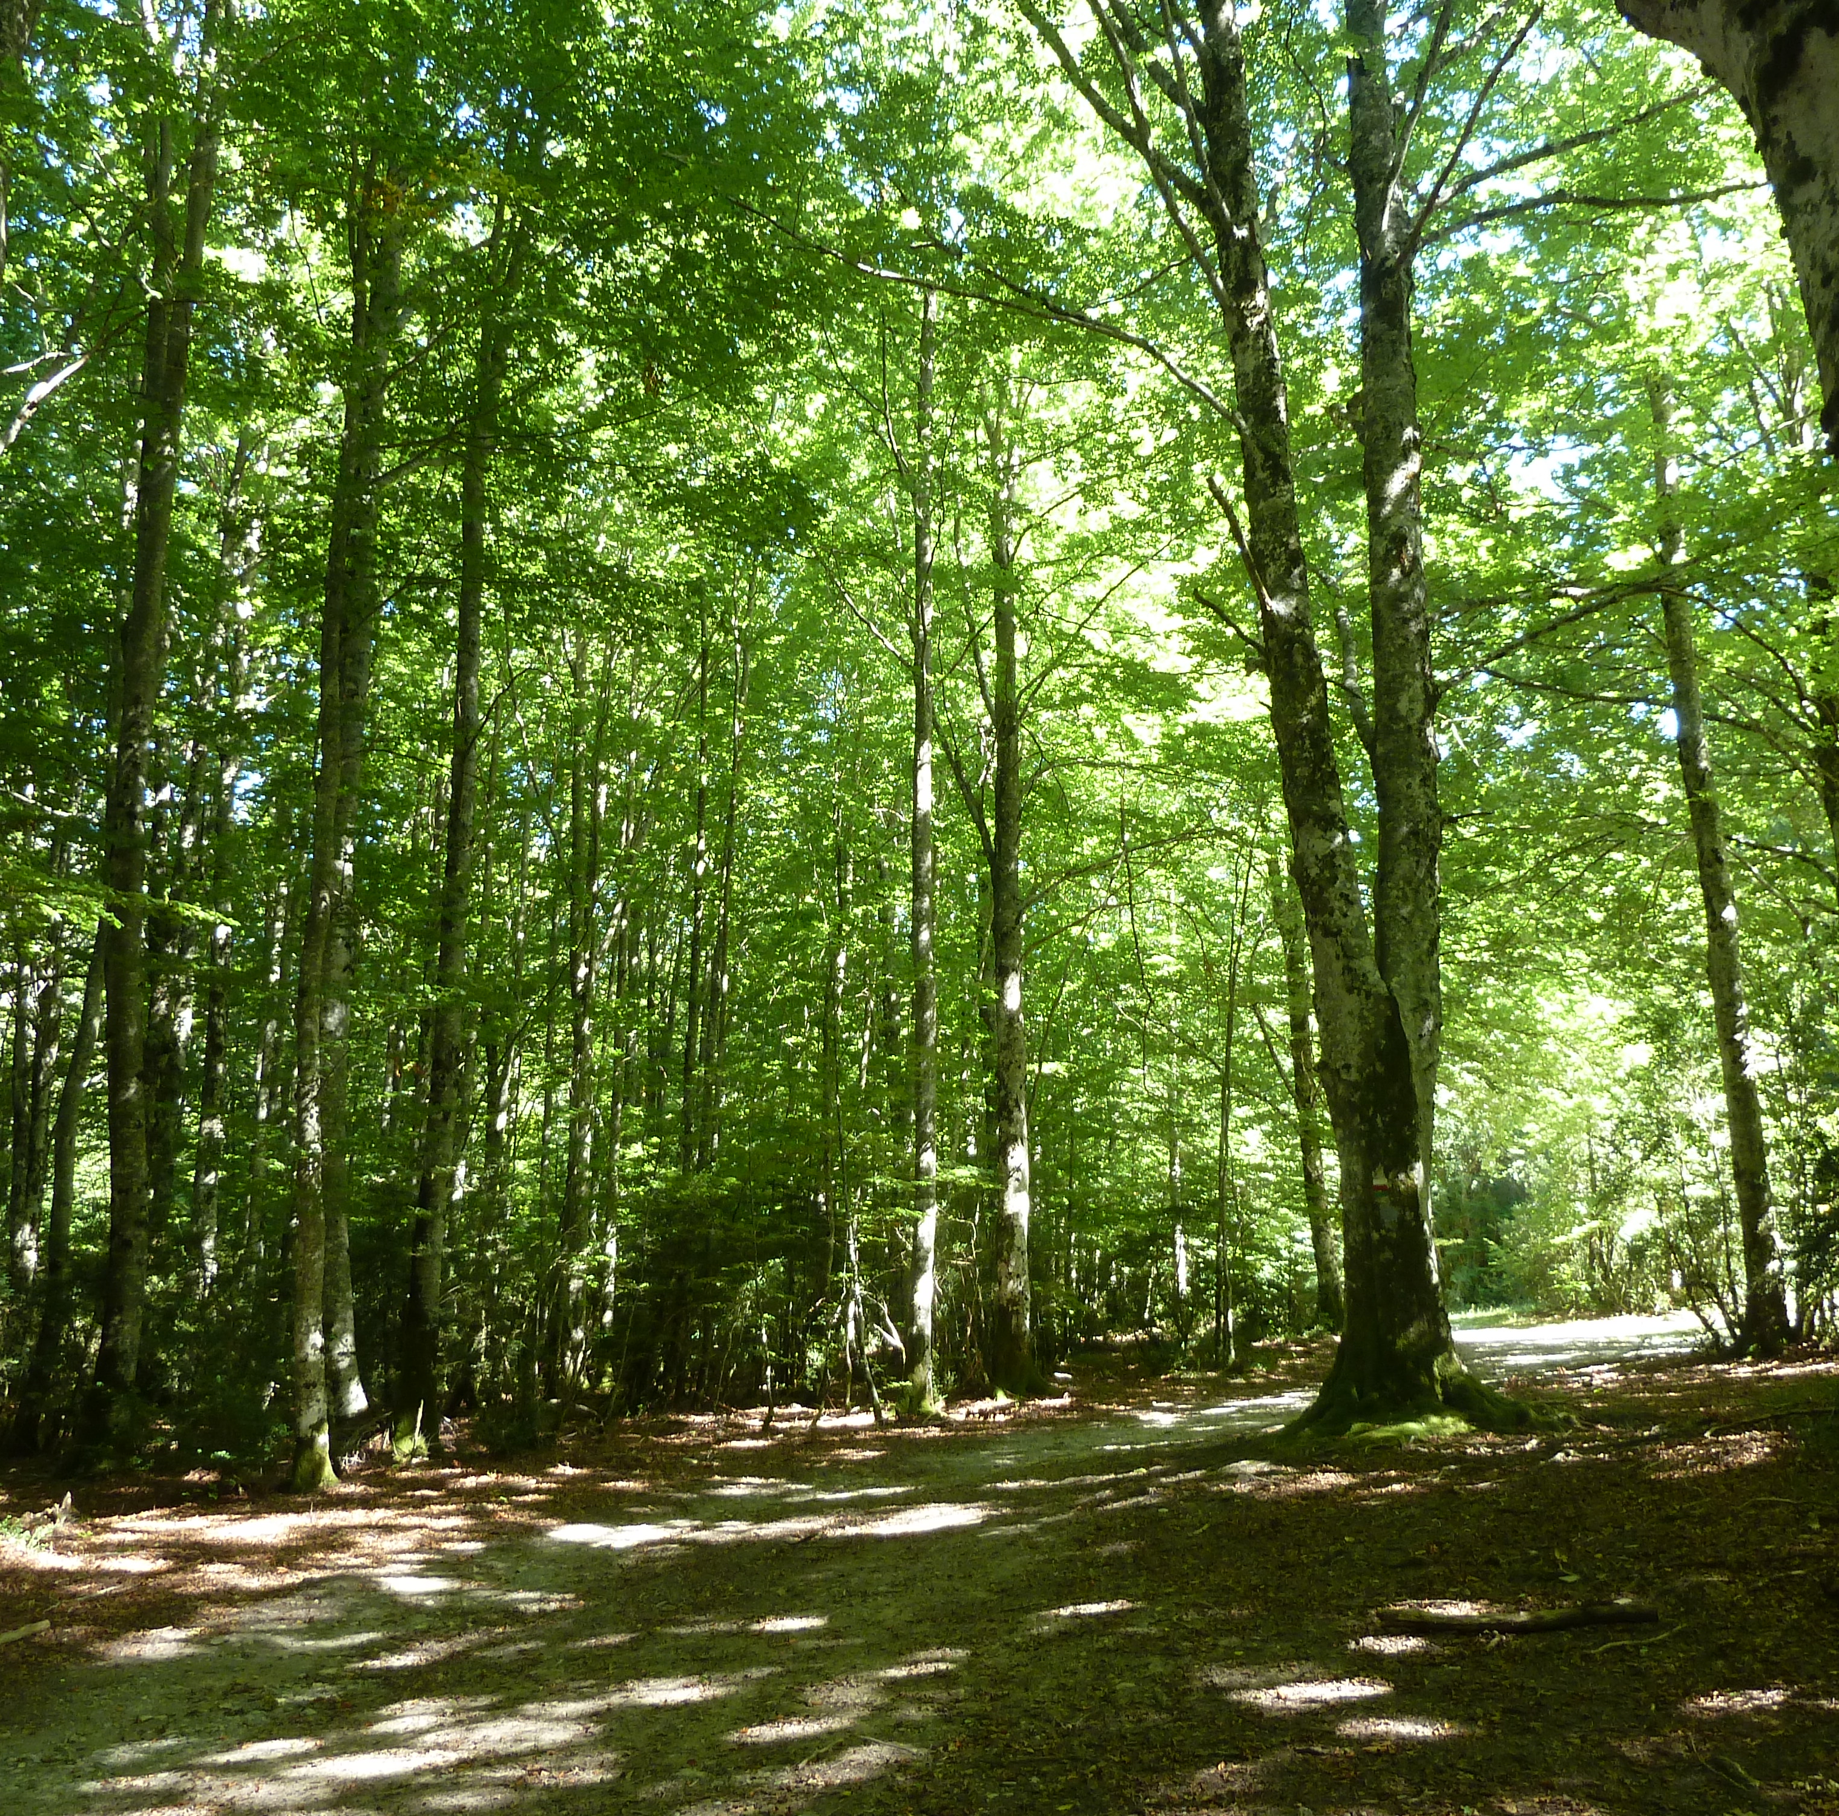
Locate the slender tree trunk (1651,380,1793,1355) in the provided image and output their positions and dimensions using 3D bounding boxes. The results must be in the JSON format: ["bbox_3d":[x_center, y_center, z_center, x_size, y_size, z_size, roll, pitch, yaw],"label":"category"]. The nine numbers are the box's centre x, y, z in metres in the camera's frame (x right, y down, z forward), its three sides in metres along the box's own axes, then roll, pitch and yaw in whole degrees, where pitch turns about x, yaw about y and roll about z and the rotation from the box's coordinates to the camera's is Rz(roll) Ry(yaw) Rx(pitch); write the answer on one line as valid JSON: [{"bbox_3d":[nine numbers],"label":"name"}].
[{"bbox_3d":[7.865,-0.597,17.533,0.460,9.830,0.440,-2,-9,0],"label":"slender tree trunk"}]

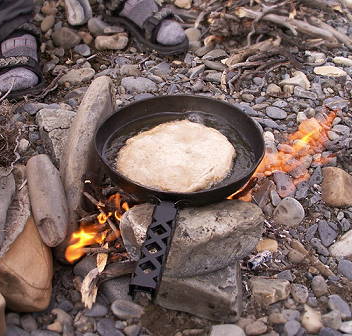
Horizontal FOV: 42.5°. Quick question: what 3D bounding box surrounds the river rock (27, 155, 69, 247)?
[{"bbox_3d":[-0.207,0.051,0.719,0.053,0.045,0.168,-12,50,-16],"label":"river rock"}]

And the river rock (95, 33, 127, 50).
[{"bbox_3d":[-0.191,-0.374,1.341,0.094,0.035,0.045,-2,39,-4],"label":"river rock"}]

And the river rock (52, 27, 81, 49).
[{"bbox_3d":[-0.320,-0.381,1.324,0.080,0.060,0.068,0,39,0],"label":"river rock"}]

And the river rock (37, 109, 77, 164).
[{"bbox_3d":[-0.212,-0.067,0.910,0.092,0.082,0.085,0,39,0],"label":"river rock"}]

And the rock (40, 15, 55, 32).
[{"bbox_3d":[-0.399,-0.449,1.407,0.046,0.052,0.055,0,39,0],"label":"rock"}]

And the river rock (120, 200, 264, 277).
[{"bbox_3d":[0.026,0.108,0.706,0.205,0.072,0.118,-3,39,-6],"label":"river rock"}]

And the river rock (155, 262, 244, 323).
[{"bbox_3d":[0.036,0.162,0.644,0.116,0.062,0.085,8,40,10],"label":"river rock"}]

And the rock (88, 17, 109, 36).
[{"bbox_3d":[-0.237,-0.432,1.385,0.062,0.056,0.065,0,39,0],"label":"rock"}]

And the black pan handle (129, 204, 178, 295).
[{"bbox_3d":[-0.026,0.102,0.583,0.033,0.024,0.155,6,40,8],"label":"black pan handle"}]

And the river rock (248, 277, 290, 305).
[{"bbox_3d":[0.135,0.177,0.655,0.058,0.032,0.035,0,39,0],"label":"river rock"}]

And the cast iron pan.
[{"bbox_3d":[-0.006,0.023,0.717,0.280,0.056,0.456,7,39,6],"label":"cast iron pan"}]

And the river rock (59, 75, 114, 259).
[{"bbox_3d":[-0.156,-0.030,0.846,0.065,0.105,0.410,0,39,0],"label":"river rock"}]

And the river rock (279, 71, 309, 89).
[{"bbox_3d":[0.310,-0.231,1.184,0.078,0.032,0.045,8,39,8],"label":"river rock"}]

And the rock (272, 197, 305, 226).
[{"bbox_3d":[0.199,0.077,0.799,0.053,0.032,0.045,11,40,12],"label":"rock"}]

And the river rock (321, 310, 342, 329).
[{"bbox_3d":[0.220,0.214,0.640,0.029,0.018,0.024,13,40,14],"label":"river rock"}]

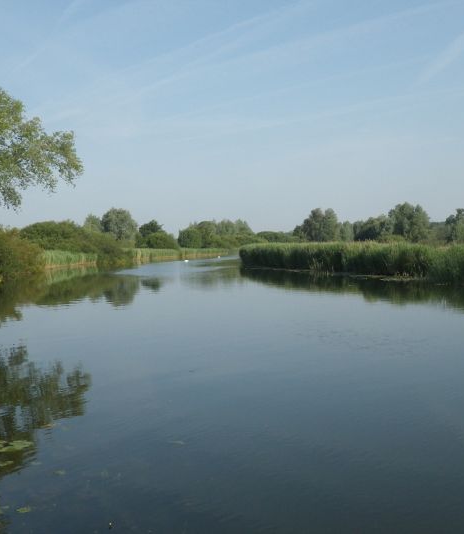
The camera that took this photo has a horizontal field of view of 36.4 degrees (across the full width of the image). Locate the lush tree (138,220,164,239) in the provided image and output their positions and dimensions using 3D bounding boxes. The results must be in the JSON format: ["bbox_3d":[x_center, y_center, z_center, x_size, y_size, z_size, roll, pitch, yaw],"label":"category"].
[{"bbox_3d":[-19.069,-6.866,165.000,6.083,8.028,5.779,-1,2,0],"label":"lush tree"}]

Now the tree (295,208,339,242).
[{"bbox_3d":[18.793,-8.083,155.000,9.671,9.551,9.187,-1,2,0],"label":"tree"}]

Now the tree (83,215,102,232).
[{"bbox_3d":[-33.388,-7.686,170.000,4.821,9.939,4.580,-1,2,0],"label":"tree"}]

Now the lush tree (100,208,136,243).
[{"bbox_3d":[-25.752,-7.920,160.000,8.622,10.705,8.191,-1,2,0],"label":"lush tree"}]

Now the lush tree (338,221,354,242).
[{"bbox_3d":[27.361,-7.691,170.000,4.339,7.519,4.122,-1,2,0],"label":"lush tree"}]

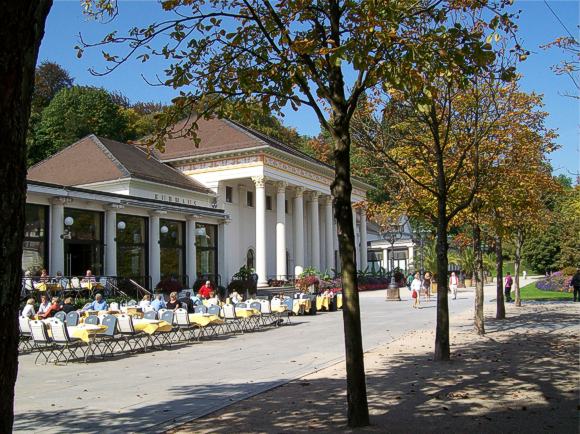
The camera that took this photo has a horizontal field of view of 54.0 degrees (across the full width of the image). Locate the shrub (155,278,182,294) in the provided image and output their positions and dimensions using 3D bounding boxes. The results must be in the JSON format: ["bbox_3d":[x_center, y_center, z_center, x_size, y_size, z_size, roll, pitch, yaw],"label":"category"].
[{"bbox_3d":[-7.044,4.058,33.000,1.550,1.000,1.400,-1,-6,0],"label":"shrub"}]

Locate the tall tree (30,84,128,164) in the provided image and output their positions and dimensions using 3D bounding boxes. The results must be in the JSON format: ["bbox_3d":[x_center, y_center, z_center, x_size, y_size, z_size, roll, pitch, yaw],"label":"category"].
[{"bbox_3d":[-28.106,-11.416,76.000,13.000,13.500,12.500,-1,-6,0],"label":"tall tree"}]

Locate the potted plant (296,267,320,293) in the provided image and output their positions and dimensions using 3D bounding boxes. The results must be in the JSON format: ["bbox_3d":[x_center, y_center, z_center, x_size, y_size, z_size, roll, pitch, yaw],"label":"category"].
[{"bbox_3d":[1.523,5.339,47.624,1.950,2.353,1.950,-1,-6,0],"label":"potted plant"}]

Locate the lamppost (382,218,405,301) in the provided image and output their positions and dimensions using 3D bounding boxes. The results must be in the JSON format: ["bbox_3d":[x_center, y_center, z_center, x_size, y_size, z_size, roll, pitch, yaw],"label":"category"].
[{"bbox_3d":[6.468,2.683,36.030,1.351,5.180,1.351,-4,-7,28],"label":"lamppost"}]

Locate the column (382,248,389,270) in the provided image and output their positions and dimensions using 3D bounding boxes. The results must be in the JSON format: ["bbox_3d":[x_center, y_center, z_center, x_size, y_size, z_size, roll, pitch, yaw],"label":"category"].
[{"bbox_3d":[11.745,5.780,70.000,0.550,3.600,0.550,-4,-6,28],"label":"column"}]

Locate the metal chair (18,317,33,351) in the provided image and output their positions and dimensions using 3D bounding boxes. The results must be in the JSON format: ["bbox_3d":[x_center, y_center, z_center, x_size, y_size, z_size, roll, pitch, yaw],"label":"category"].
[{"bbox_3d":[-5.898,2.666,13.125,0.450,0.860,0.500,-4,-7,28],"label":"metal chair"}]

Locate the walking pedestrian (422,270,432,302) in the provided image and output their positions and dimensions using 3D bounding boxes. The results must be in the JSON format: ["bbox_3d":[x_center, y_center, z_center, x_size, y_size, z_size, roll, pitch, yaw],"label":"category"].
[{"bbox_3d":[7.489,3.812,31.000,0.520,1.700,0.420,-2,-6,7],"label":"walking pedestrian"}]

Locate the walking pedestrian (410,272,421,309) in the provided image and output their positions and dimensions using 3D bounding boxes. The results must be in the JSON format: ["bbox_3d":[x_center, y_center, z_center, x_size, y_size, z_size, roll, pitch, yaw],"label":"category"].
[{"bbox_3d":[6.033,3.513,27.302,0.500,1.704,0.400,0,-6,-11],"label":"walking pedestrian"}]

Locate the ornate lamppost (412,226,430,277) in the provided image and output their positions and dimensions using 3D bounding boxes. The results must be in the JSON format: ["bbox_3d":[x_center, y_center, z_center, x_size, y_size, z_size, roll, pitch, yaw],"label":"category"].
[{"bbox_3d":[9.791,3.298,42.464,1.324,5.199,1.324,-4,-7,28],"label":"ornate lamppost"}]

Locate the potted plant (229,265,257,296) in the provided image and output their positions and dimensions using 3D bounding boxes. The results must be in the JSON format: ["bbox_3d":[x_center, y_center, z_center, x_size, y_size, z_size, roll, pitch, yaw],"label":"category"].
[{"bbox_3d":[-2.879,3.909,34.500,1.600,2.000,1.500,-1,-6,0],"label":"potted plant"}]

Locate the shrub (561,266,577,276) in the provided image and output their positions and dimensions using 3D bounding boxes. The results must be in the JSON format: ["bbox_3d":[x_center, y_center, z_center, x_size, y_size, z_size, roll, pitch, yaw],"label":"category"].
[{"bbox_3d":[23.773,4.686,48.500,1.450,1.050,1.400,-1,-6,0],"label":"shrub"}]

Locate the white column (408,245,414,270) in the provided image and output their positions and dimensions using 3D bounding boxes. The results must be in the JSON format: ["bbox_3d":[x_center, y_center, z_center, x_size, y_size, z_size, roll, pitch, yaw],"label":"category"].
[{"bbox_3d":[18.388,6.950,86.000,0.680,5.400,0.680,-4,-7,28],"label":"white column"}]

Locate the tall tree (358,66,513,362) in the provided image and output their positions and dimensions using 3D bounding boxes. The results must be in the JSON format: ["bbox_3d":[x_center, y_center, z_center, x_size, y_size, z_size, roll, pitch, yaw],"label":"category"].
[{"bbox_3d":[2.818,-0.039,11.100,3.100,5.400,3.100,-1,-6,0],"label":"tall tree"}]

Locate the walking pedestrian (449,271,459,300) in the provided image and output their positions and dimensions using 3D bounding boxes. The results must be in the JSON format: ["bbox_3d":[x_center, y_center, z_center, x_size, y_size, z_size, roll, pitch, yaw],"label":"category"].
[{"bbox_3d":[10.250,4.338,35.780,0.560,1.704,0.400,-2,-6,9],"label":"walking pedestrian"}]

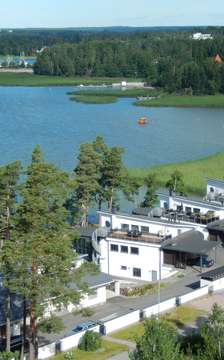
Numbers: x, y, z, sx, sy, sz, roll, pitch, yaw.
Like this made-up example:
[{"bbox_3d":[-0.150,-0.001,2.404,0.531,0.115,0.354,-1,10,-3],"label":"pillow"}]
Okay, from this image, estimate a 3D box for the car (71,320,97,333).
[{"bbox_3d":[-4.050,19.850,106.730,1.800,1.480,4.500,10,14,42],"label":"car"}]

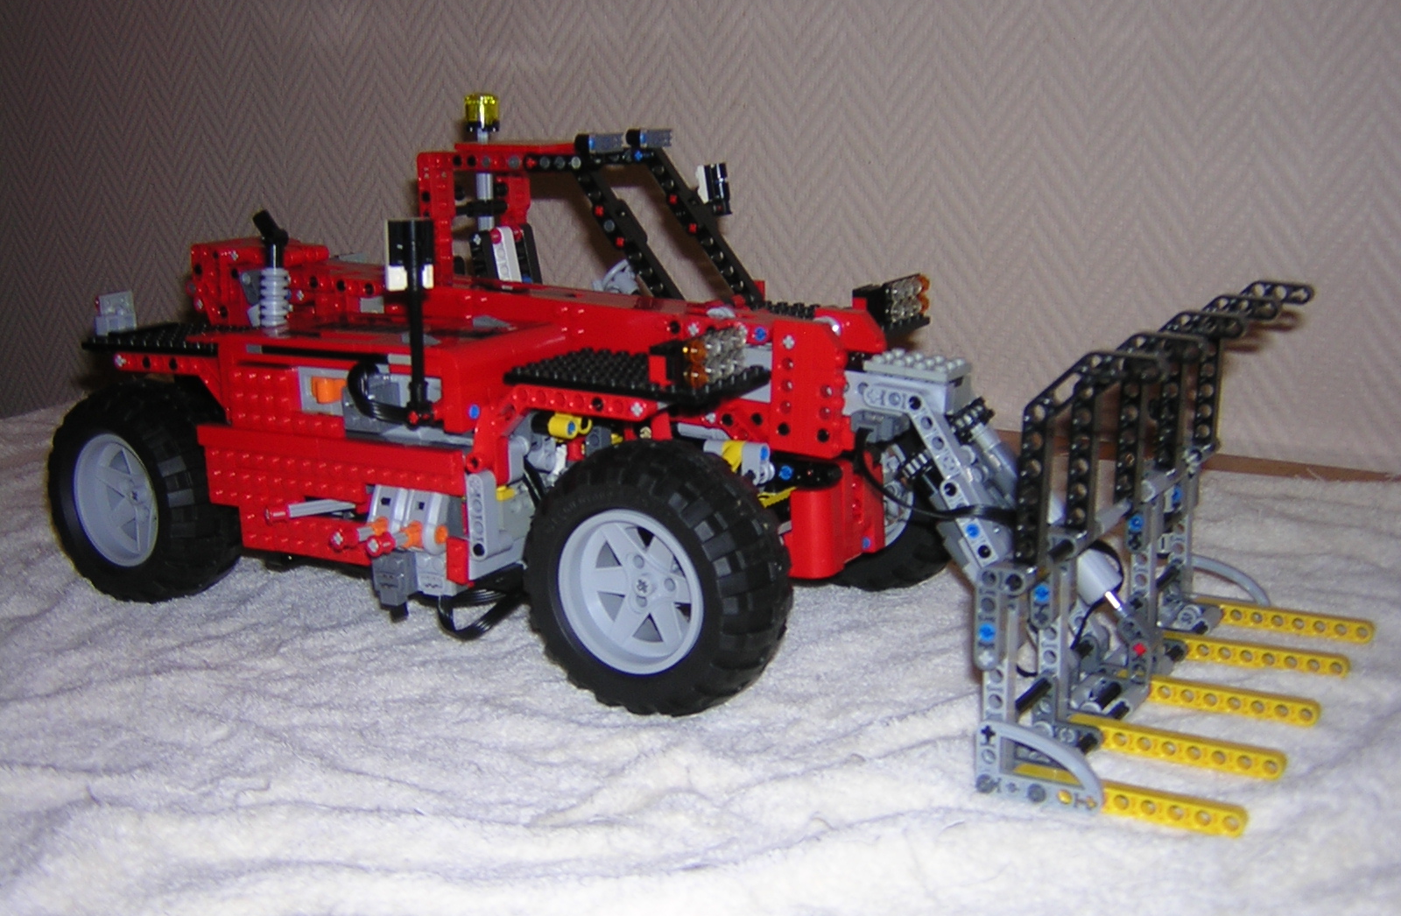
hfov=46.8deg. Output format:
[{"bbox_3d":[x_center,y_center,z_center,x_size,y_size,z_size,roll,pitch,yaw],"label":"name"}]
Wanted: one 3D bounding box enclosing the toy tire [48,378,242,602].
[{"bbox_3d":[-0.241,0.015,0.708,0.095,0.095,0.044,7,14,34],"label":"toy tire"}]

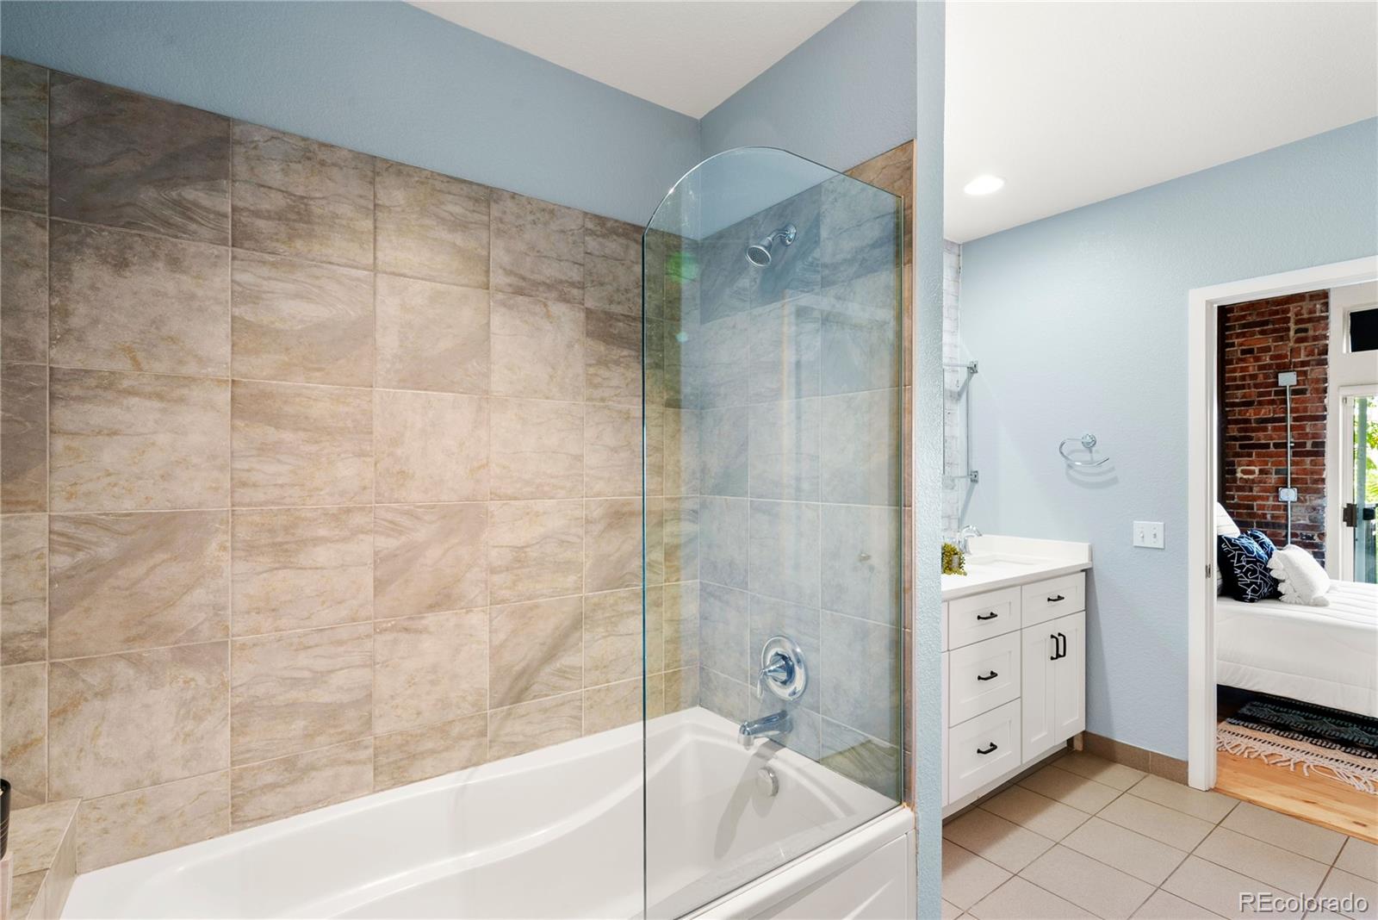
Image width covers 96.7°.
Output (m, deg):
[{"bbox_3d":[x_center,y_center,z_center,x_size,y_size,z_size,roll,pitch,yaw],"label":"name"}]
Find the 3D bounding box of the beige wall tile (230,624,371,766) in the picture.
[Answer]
[{"bbox_3d":[-0.964,0.578,1.537,0.301,0.303,0.011,0,0,-35],"label":"beige wall tile"}]

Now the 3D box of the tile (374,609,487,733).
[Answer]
[{"bbox_3d":[-0.716,0.580,1.712,0.301,0.303,0.011,0,0,-35],"label":"tile"}]

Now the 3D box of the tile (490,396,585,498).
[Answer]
[{"bbox_3d":[-0.464,-0.033,1.892,0.301,0.305,0.010,0,-1,-35],"label":"tile"}]

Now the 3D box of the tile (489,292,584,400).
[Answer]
[{"bbox_3d":[-0.463,-0.340,1.889,0.301,0.303,0.011,0,0,-35],"label":"tile"}]

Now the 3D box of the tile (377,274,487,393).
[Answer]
[{"bbox_3d":[-0.711,-0.342,1.714,0.301,0.303,0.011,0,0,-35],"label":"tile"}]

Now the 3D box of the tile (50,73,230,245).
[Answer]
[{"bbox_3d":[-1.195,-0.647,1.352,0.300,0.302,0.010,0,-1,-36],"label":"tile"}]

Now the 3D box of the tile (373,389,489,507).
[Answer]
[{"bbox_3d":[-0.712,-0.035,1.715,0.301,0.305,0.010,0,-1,-35],"label":"tile"}]

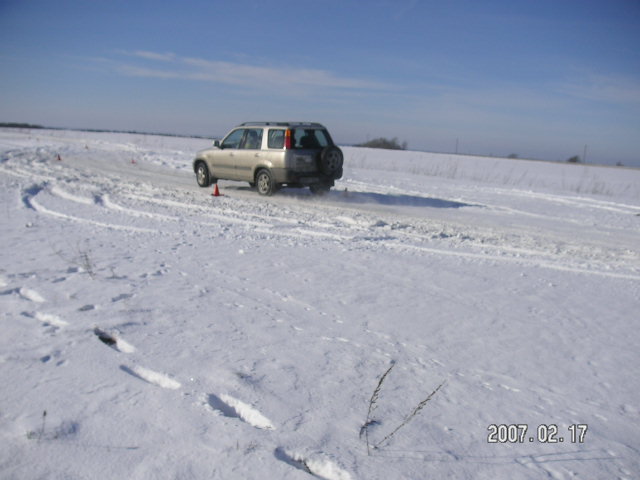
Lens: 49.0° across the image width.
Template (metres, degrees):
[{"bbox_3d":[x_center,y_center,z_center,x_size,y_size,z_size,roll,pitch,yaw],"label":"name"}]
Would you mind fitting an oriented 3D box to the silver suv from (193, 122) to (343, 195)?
[{"bbox_3d":[-1.418,-2.051,17.460,1.770,1.690,4.480,-4,10,-41],"label":"silver suv"}]

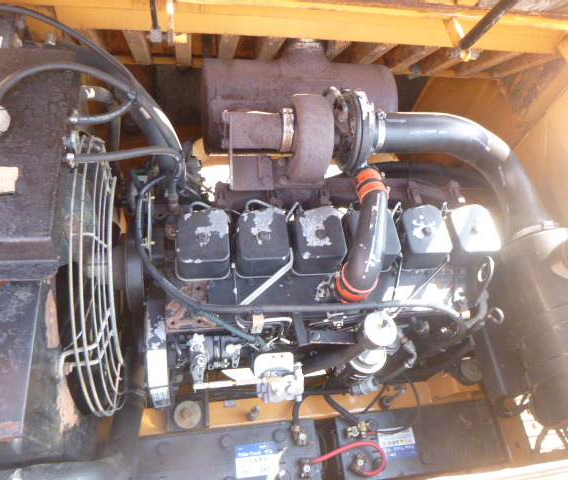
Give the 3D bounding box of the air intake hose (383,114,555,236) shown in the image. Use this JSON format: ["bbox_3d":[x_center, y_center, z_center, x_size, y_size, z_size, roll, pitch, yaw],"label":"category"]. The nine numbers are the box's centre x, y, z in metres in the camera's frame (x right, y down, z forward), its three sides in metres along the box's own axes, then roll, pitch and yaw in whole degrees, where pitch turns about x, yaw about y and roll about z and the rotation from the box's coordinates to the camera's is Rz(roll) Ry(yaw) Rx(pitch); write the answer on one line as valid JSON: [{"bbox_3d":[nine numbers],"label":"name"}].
[{"bbox_3d":[0.418,-0.147,1.070,0.405,0.175,0.285,-2,59,-13],"label":"air intake hose"}]

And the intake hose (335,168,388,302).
[{"bbox_3d":[0.158,-0.012,0.945,0.115,0.160,0.255,-2,59,-13],"label":"intake hose"}]

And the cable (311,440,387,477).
[{"bbox_3d":[0.164,0.558,1.165,0.187,0.045,0.085,-2,59,-13],"label":"cable"}]

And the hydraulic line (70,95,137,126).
[{"bbox_3d":[-0.330,-0.236,0.846,0.115,0.035,0.060,-2,59,-13],"label":"hydraulic line"}]

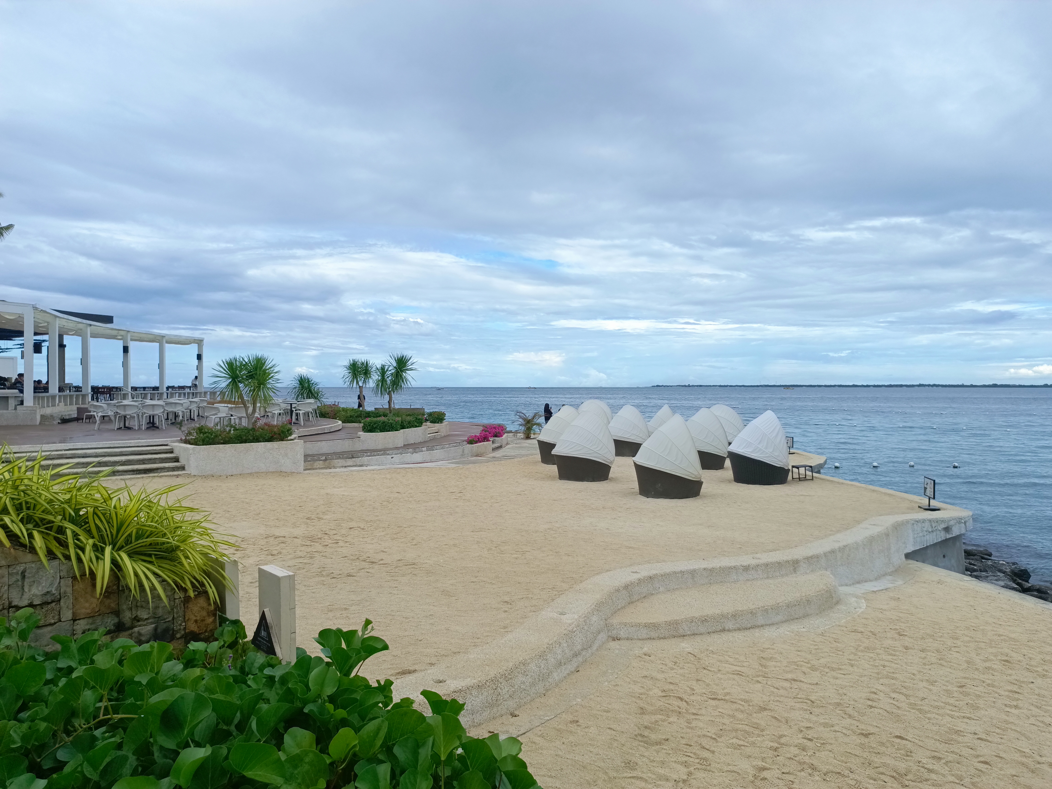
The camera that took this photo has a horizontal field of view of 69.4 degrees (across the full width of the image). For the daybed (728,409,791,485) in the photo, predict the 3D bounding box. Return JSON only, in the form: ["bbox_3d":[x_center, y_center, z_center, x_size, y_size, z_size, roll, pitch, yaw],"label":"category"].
[{"bbox_3d":[5.315,1.158,17.300,1.380,1.630,1.420,0,1,-14],"label":"daybed"}]

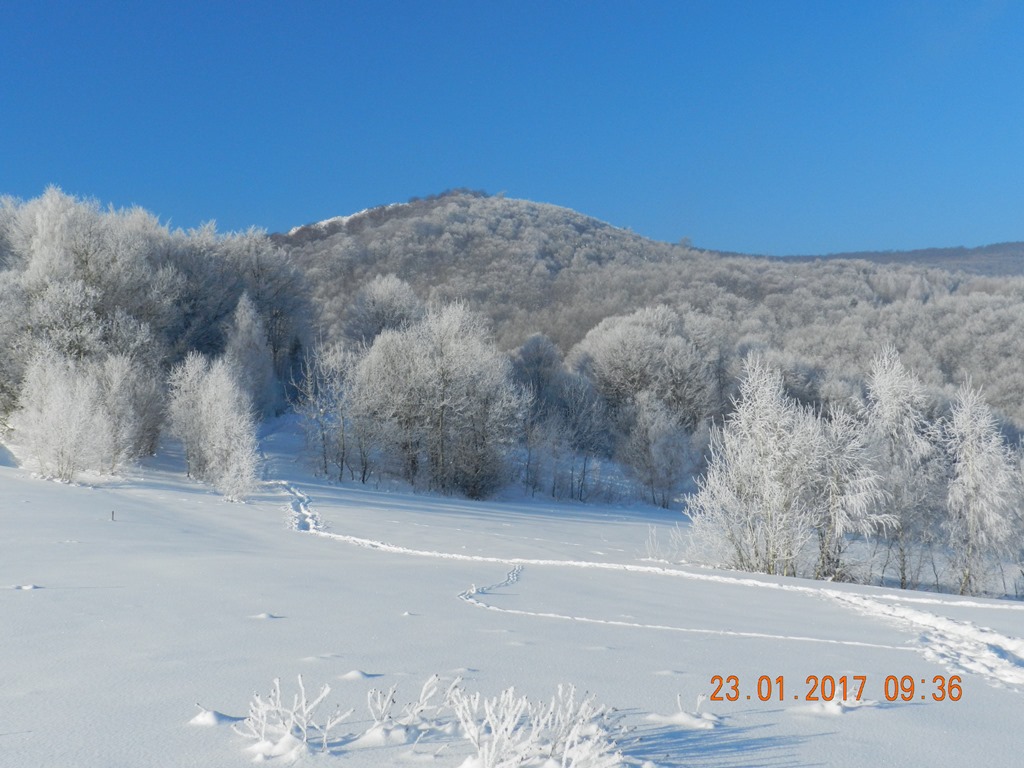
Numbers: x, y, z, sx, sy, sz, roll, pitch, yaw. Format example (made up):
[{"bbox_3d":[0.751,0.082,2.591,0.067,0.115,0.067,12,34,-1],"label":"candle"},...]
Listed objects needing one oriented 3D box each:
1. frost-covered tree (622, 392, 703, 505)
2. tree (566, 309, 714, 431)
[{"bbox_3d":[5.590,2.480,42.000,3.050,4.350,2.900,0,0,0],"label":"frost-covered tree"},{"bbox_3d":[8.230,-0.290,72.000,9.200,9.300,8.600,0,0,0],"label":"tree"}]

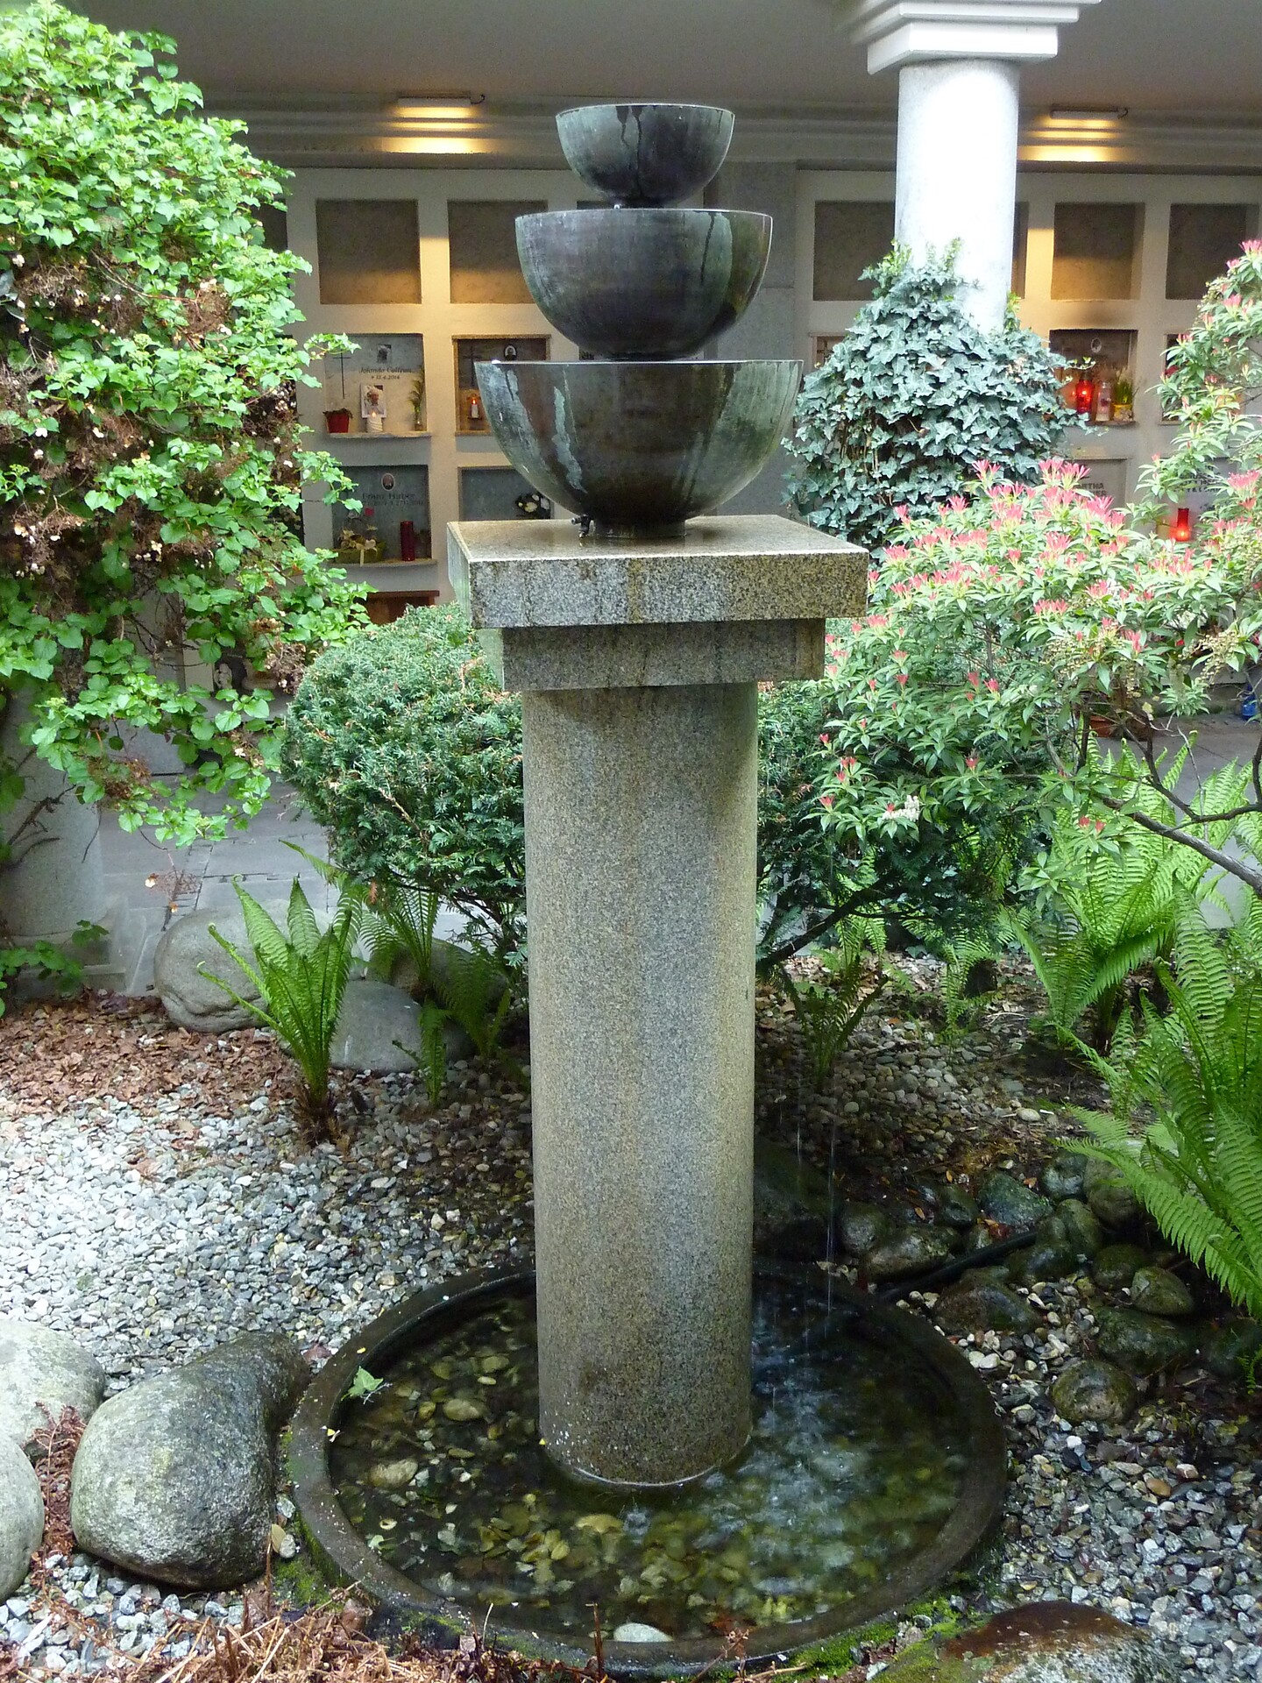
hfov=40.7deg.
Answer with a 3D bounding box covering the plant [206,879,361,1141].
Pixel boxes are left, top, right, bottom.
[{"bbox_3d":[-0.740,0.363,3.622,0.330,0.563,0.340,-1,16,0],"label":"plant"}]

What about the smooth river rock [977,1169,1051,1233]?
[{"bbox_3d":[0.750,0.699,3.318,0.144,0.090,0.110,0,16,0],"label":"smooth river rock"}]

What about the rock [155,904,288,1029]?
[{"bbox_3d":[-1.034,0.316,4.351,0.377,0.270,0.280,0,16,0],"label":"rock"}]

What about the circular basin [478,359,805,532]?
[{"bbox_3d":[0.016,-0.527,2.293,0.436,0.229,0.436,0,16,0],"label":"circular basin"}]

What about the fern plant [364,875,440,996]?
[{"bbox_3d":[-0.587,0.256,4.350,0.222,0.363,0.222,0,16,0],"label":"fern plant"}]

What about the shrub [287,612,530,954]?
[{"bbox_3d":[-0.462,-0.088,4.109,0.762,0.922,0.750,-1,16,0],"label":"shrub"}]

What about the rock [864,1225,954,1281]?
[{"bbox_3d":[0.469,0.692,2.863,0.156,0.091,0.084,6,17,21],"label":"rock"}]

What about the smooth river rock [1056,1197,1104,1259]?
[{"bbox_3d":[0.772,0.665,2.929,0.084,0.103,0.105,0,16,0],"label":"smooth river rock"}]

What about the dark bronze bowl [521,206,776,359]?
[{"bbox_3d":[0.016,-0.723,2.237,0.334,0.178,0.334,0,16,0],"label":"dark bronze bowl"}]

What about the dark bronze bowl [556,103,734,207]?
[{"bbox_3d":[0.016,-0.817,2.062,0.214,0.114,0.214,0,16,0],"label":"dark bronze bowl"}]

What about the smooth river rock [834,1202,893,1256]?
[{"bbox_3d":[0.404,0.669,2.932,0.103,0.099,0.110,0,16,0],"label":"smooth river rock"}]

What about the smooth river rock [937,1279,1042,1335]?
[{"bbox_3d":[0.612,0.801,2.913,0.175,0.083,0.130,-1,16,0],"label":"smooth river rock"}]

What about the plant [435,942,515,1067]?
[{"bbox_3d":[-0.368,0.390,4.015,0.186,0.291,0.220,-1,16,0],"label":"plant"}]

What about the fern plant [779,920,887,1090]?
[{"bbox_3d":[0.459,0.383,3.866,0.245,0.377,0.221,0,16,0],"label":"fern plant"}]

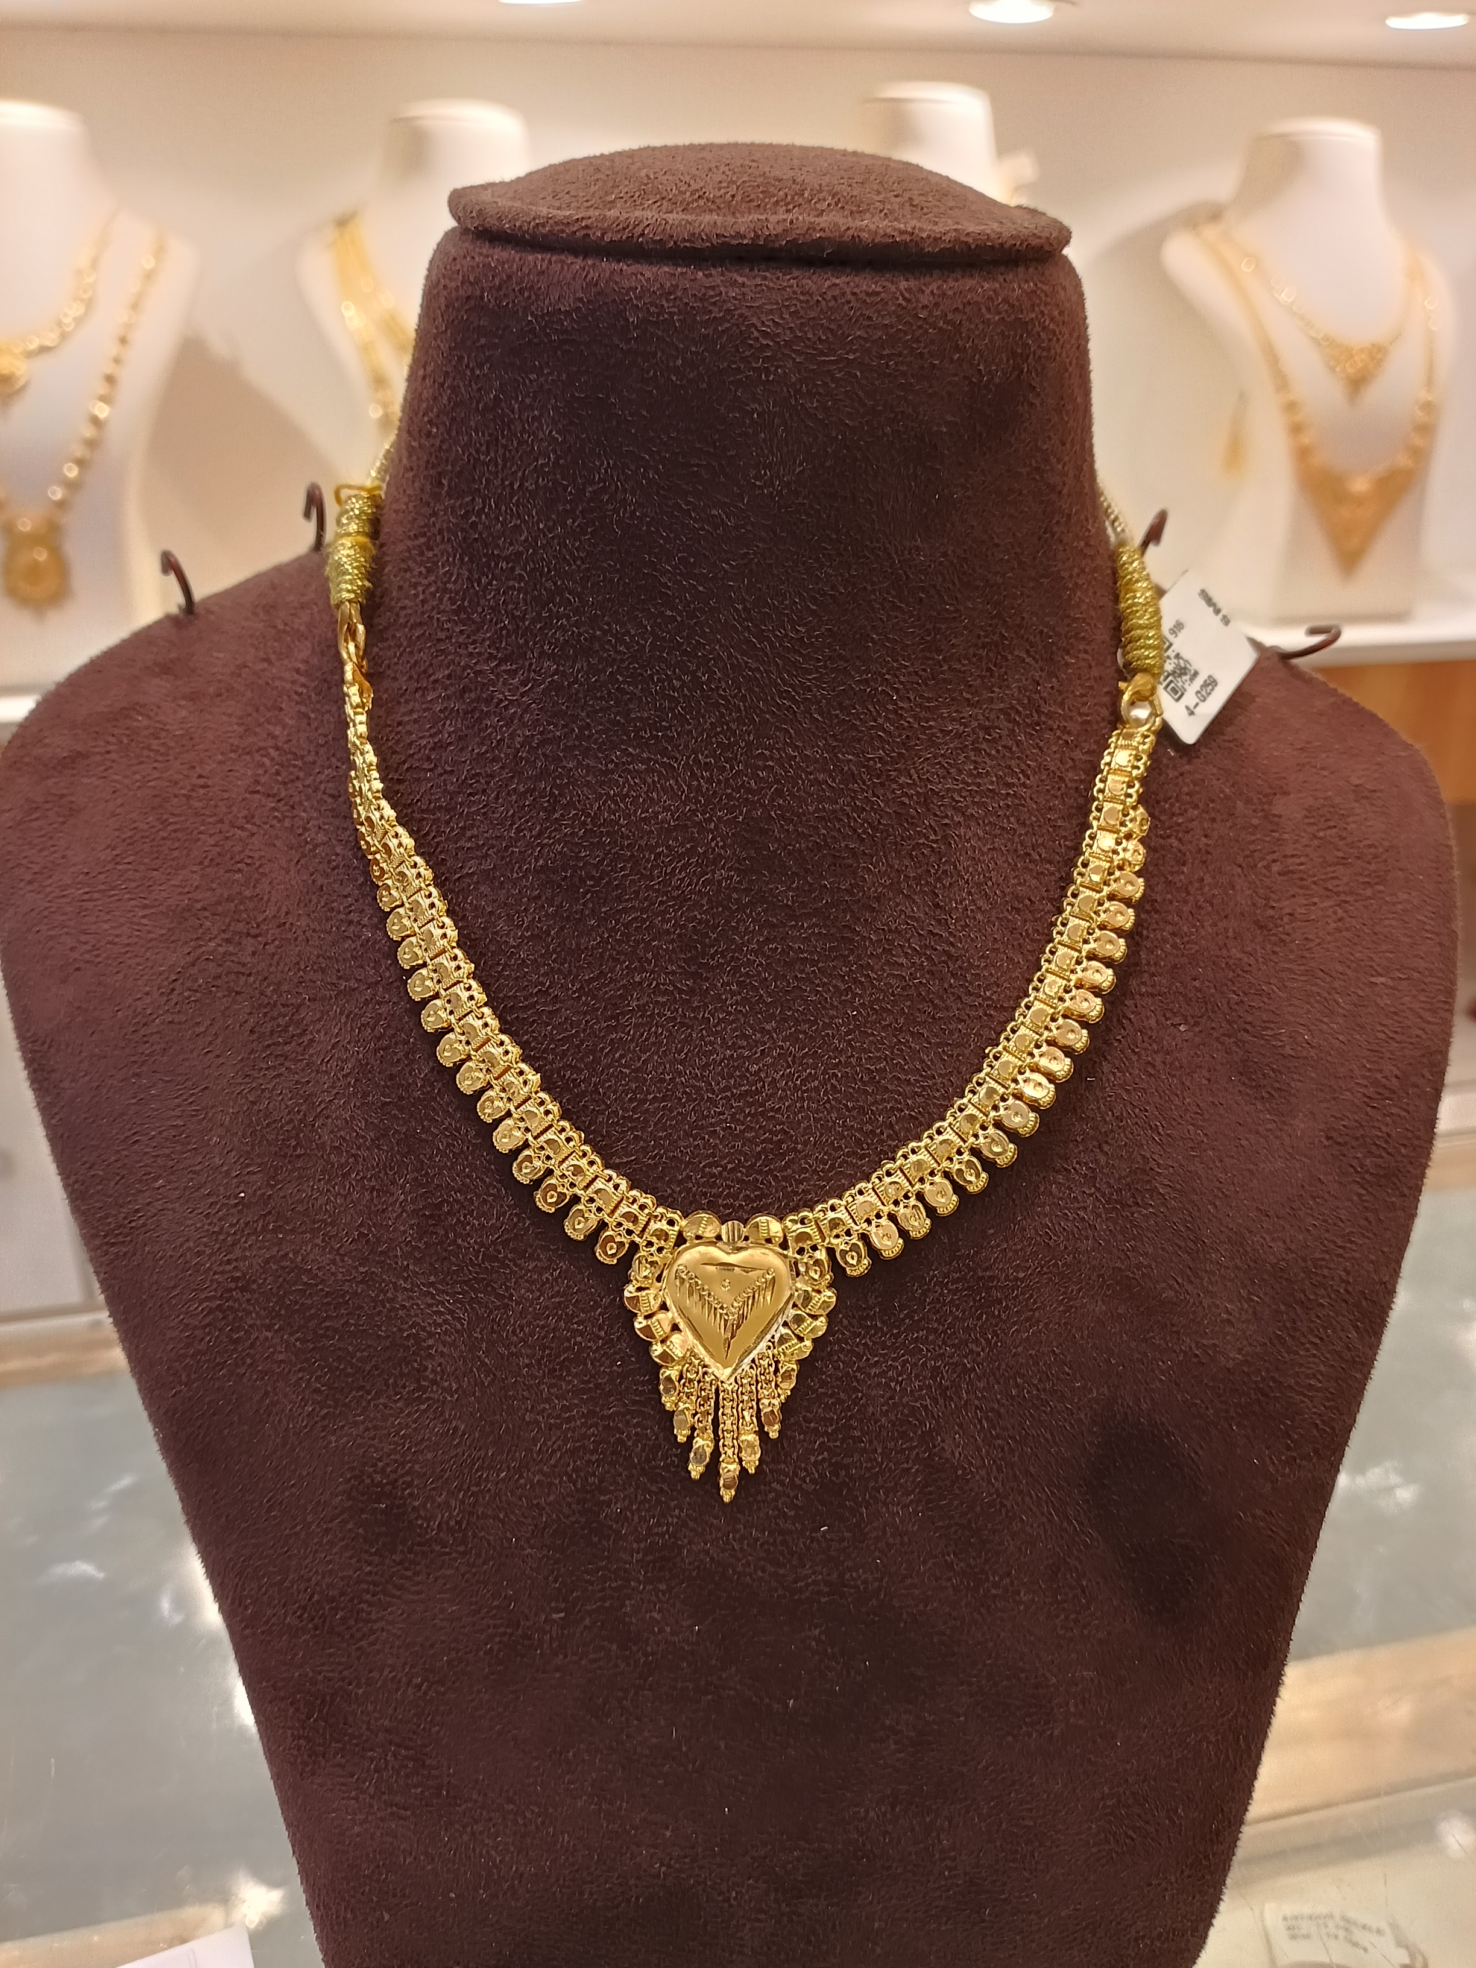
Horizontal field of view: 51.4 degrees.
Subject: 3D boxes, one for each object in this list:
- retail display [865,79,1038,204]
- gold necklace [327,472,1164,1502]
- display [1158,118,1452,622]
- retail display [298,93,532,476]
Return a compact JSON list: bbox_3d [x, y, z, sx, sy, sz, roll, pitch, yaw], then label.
[{"bbox_3d":[0.134,-0.433,1.096,0.226,0.357,0.135,-6,24,-12],"label":"retail display"},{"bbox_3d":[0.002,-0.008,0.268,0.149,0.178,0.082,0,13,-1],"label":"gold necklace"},{"bbox_3d":[0.430,-0.457,1.162,0.226,0.350,0.135,-6,24,-12],"label":"display"},{"bbox_3d":[-0.176,-0.405,1.054,0.226,0.348,0.135,-6,24,-12],"label":"retail display"}]

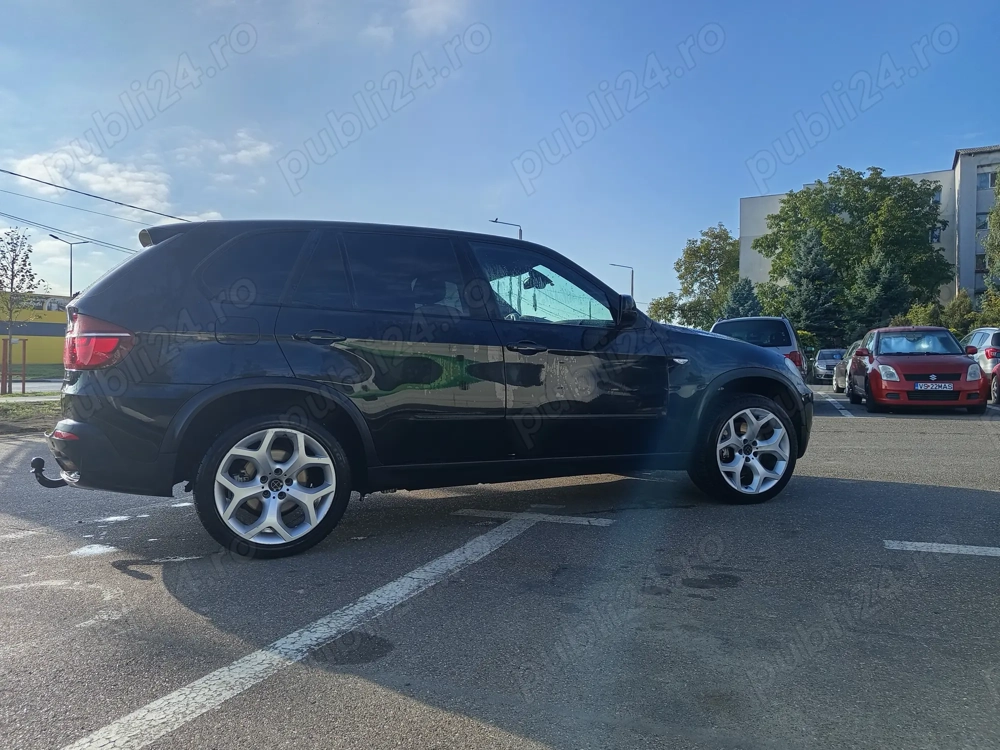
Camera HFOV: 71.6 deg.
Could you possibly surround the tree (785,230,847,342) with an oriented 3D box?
[{"bbox_3d":[16.367,-3.642,36.080,3.400,7.725,3.400,0,1,0],"label":"tree"}]

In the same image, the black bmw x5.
[{"bbox_3d":[-0.185,-0.030,4.657,4.880,1.740,1.970,0,1,-25],"label":"black bmw x5"}]

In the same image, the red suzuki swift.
[{"bbox_3d":[7.338,-0.143,12.369,1.700,1.500,3.700,1,1,21],"label":"red suzuki swift"}]

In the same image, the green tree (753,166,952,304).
[{"bbox_3d":[21.075,-6.178,41.630,11.000,12.607,10.500,0,1,0],"label":"green tree"}]

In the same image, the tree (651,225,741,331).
[{"bbox_3d":[17.920,-7.095,63.139,9.000,13.528,9.000,0,1,0],"label":"tree"}]

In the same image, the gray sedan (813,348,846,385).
[{"bbox_3d":[13.855,-0.378,28.792,1.740,1.500,4.300,1,1,21],"label":"gray sedan"}]

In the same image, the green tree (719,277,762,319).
[{"bbox_3d":[14.557,-2.938,42.062,3.200,6.059,3.200,0,1,0],"label":"green tree"}]

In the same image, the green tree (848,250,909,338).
[{"bbox_3d":[19.196,-3.067,35.068,3.400,6.640,3.400,0,1,0],"label":"green tree"}]

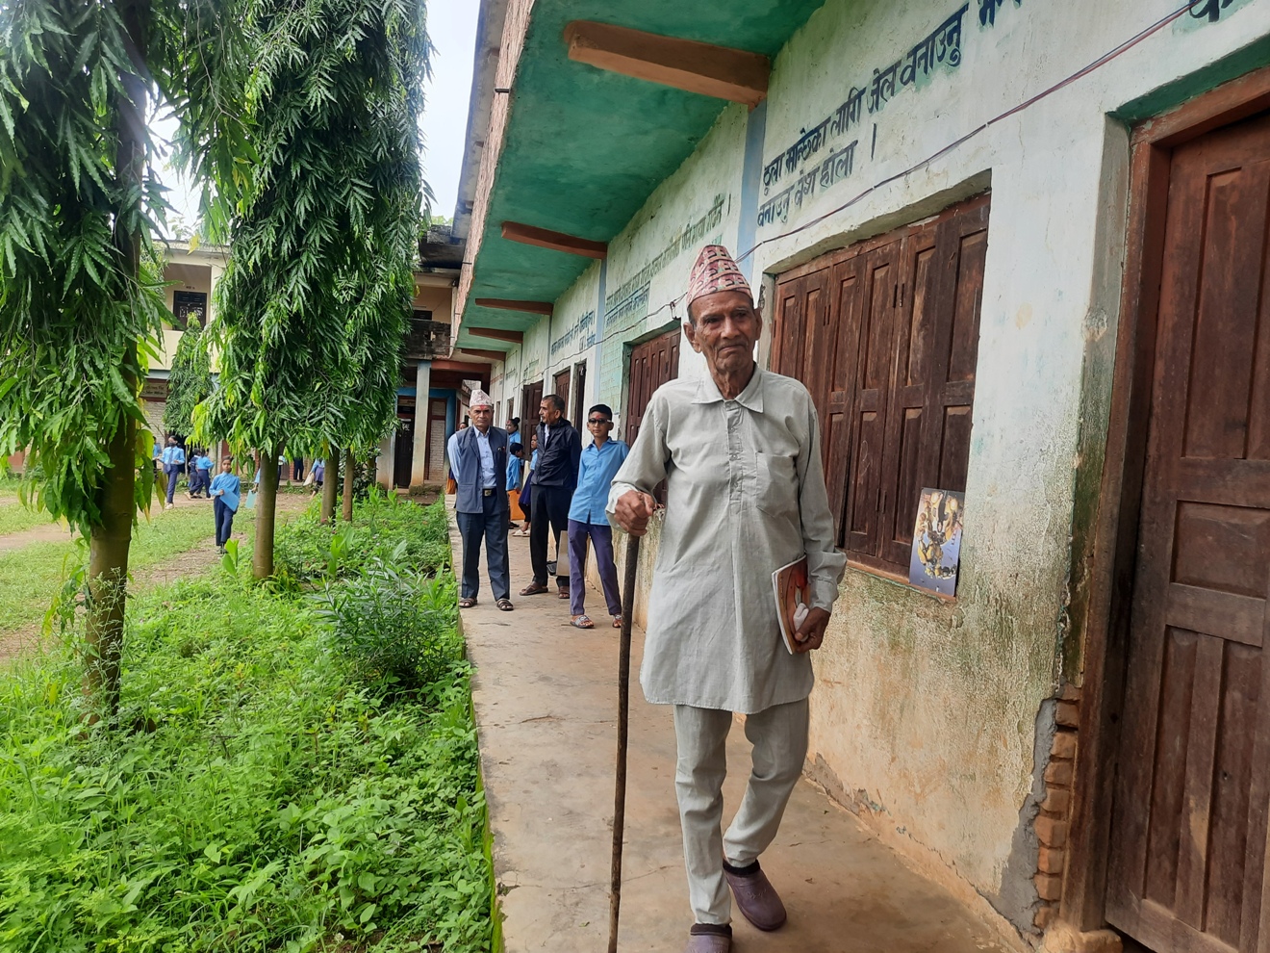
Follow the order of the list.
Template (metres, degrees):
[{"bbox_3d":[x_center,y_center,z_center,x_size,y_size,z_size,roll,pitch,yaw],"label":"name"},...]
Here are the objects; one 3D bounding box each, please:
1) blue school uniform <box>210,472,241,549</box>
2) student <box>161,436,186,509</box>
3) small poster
[{"bbox_3d":[-5.578,0.460,12.500,0.400,1.030,0.240,3,2,-21],"label":"blue school uniform"},{"bbox_3d":[-9.064,-0.078,18.000,0.470,1.460,0.360,4,2,-7],"label":"student"},{"bbox_3d":[0.922,0.195,2.790,0.012,0.305,0.240,7,1,-13],"label":"small poster"}]

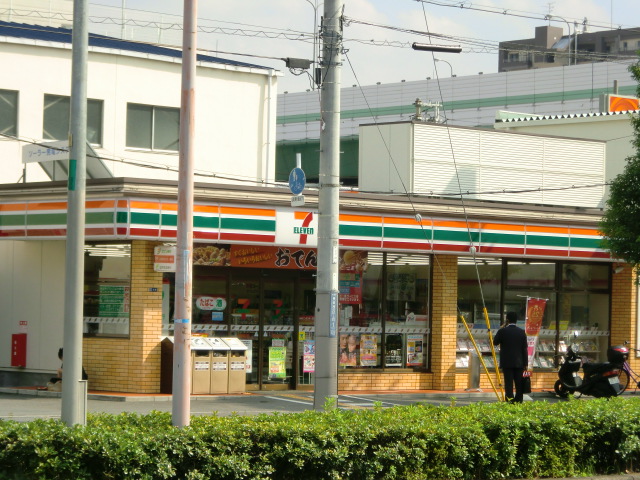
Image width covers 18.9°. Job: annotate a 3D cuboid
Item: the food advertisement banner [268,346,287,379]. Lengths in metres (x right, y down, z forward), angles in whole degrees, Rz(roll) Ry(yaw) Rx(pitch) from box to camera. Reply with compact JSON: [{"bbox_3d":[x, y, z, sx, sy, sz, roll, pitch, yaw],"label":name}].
[{"bbox_3d":[-0.779,2.276,35.644,0.420,0.580,0.040,3,-2,-41],"label":"food advertisement banner"}]

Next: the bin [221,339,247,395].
[{"bbox_3d":[-1.598,2.235,34.206,0.410,0.990,0.500,3,-2,-41],"label":"bin"}]

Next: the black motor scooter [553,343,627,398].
[{"bbox_3d":[5.247,2.555,37.799,0.660,1.150,1.820,3,-2,-41],"label":"black motor scooter"}]

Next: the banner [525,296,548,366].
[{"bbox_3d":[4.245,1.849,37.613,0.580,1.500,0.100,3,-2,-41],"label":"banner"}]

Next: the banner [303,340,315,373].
[{"bbox_3d":[-0.169,2.188,36.108,0.400,0.600,0.030,3,-2,-41],"label":"banner"}]

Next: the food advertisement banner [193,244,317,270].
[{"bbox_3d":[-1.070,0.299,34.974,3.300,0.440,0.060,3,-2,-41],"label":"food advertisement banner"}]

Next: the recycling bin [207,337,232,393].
[{"bbox_3d":[-1.892,2.216,33.951,0.410,0.990,0.500,3,-2,-41],"label":"recycling bin"}]

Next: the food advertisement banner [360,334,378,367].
[{"bbox_3d":[0.945,2.134,37.075,0.440,0.600,0.030,3,-2,-41],"label":"food advertisement banner"}]

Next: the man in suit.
[{"bbox_3d":[3.569,2.178,35.669,0.600,1.700,0.420,2,-2,-9],"label":"man in suit"}]

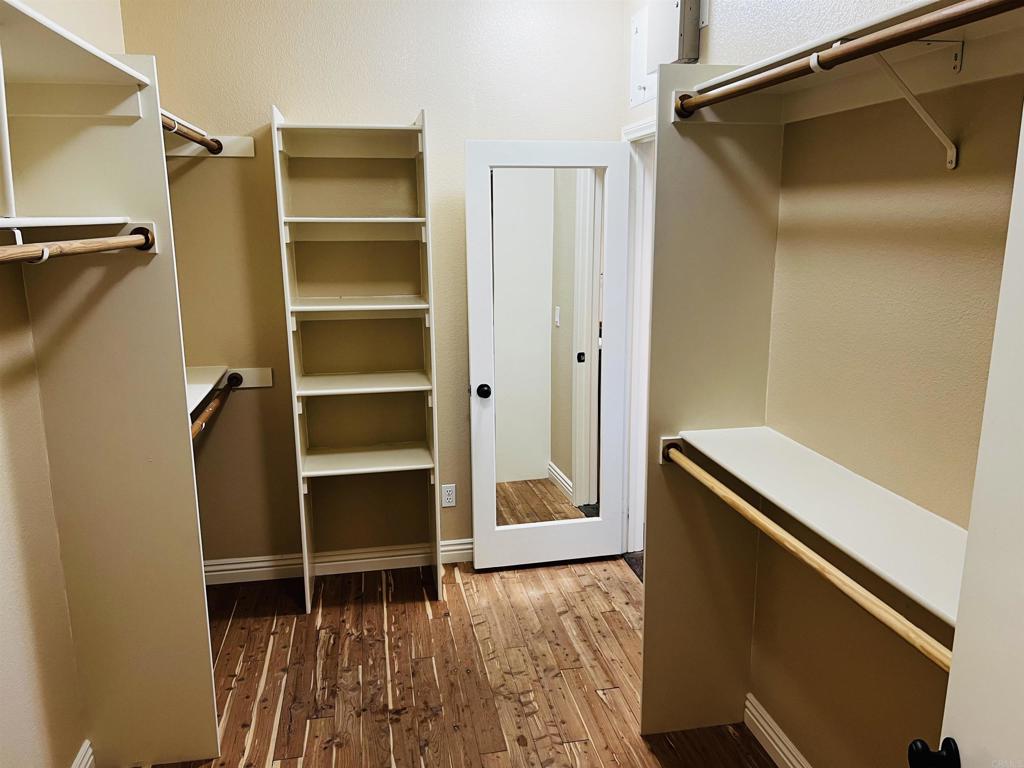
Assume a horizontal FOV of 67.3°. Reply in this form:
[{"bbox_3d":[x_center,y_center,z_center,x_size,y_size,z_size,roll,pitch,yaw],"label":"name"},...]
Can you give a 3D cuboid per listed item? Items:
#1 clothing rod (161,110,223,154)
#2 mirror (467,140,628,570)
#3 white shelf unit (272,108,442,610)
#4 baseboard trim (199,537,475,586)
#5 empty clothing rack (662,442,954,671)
[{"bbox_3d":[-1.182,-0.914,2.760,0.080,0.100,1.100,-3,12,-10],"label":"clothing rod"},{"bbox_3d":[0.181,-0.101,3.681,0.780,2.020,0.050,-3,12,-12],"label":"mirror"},{"bbox_3d":[-0.656,-0.082,3.427,0.610,2.137,0.388,-3,12,-10],"label":"white shelf unit"},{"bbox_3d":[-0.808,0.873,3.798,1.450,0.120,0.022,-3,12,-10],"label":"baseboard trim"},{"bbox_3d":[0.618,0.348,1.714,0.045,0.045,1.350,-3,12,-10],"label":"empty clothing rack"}]

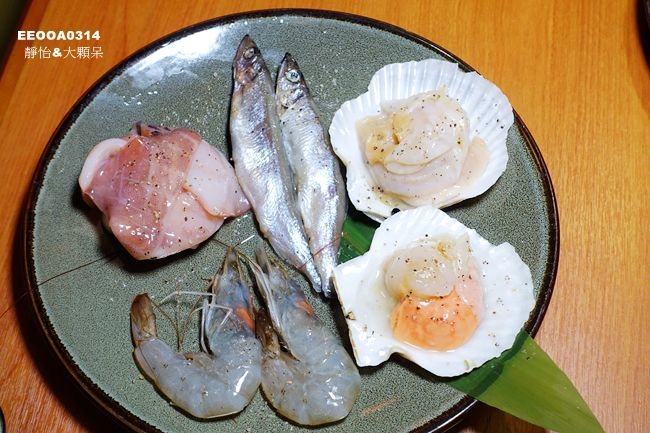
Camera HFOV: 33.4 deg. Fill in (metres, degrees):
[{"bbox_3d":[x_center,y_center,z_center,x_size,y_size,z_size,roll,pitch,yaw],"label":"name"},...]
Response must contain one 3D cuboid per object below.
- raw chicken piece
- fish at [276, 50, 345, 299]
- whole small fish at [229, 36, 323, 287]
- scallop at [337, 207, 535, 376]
[{"bbox_3d":[-0.080,-0.011,0.545,0.087,0.030,0.072,0,59,0],"label":"raw chicken piece"},{"bbox_3d":[-0.005,-0.027,0.562,0.027,0.020,0.154,-7,59,-5],"label":"fish"},{"bbox_3d":[-0.033,-0.031,0.564,0.028,0.020,0.167,-12,60,-8],"label":"whole small fish"},{"bbox_3d":[0.053,0.039,0.517,0.091,0.029,0.090,-10,60,-7],"label":"scallop"}]

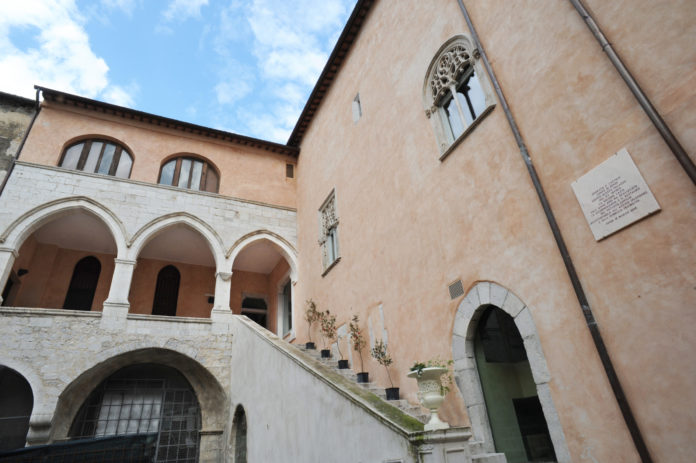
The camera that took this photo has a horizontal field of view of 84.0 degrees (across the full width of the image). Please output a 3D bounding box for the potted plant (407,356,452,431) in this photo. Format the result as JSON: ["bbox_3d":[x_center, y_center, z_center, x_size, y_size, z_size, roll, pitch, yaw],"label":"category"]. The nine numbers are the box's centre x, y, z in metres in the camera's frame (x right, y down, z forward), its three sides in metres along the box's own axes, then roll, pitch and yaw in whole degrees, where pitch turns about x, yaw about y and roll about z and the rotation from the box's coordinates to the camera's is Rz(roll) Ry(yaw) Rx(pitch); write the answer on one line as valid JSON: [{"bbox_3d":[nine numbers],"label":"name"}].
[{"bbox_3d":[0.868,1.673,3.964,0.450,0.630,0.450,9,-32,-24],"label":"potted plant"}]

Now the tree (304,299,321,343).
[{"bbox_3d":[-1.137,2.841,12.368,0.389,1.419,0.407,9,-33,-24],"label":"tree"}]

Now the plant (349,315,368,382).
[{"bbox_3d":[0.261,2.744,9.104,0.301,1.575,0.315,9,-33,-24],"label":"plant"}]

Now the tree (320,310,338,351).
[{"bbox_3d":[-0.544,2.773,10.799,0.508,1.202,0.513,-4,-29,-2],"label":"tree"}]

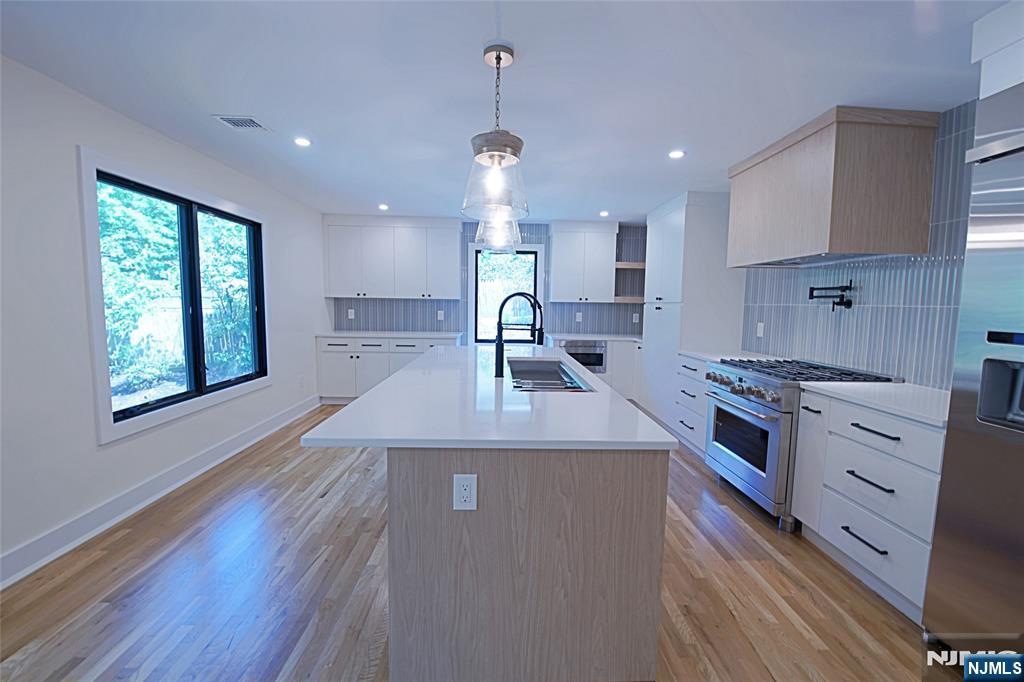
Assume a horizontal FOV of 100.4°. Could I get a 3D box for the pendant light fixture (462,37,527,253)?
[{"bbox_3d":[-0.065,-0.914,1.897,0.308,0.696,0.308,1,5,-2],"label":"pendant light fixture"}]

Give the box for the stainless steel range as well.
[{"bbox_3d":[1.938,0.660,3.053,0.705,0.935,0.920,1,5,-2],"label":"stainless steel range"}]

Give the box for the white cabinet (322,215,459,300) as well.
[{"bbox_3d":[-1.566,-1.091,5.760,1.785,1.052,0.385,1,5,-2],"label":"white cabinet"}]

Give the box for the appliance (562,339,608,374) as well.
[{"bbox_3d":[0.921,0.194,5.784,0.607,0.417,0.500,1,5,-2],"label":"appliance"}]

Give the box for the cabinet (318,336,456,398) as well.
[{"bbox_3d":[-1.607,0.378,5.775,1.755,0.914,0.605,1,5,-2],"label":"cabinet"}]

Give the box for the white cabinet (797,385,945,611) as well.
[{"bbox_3d":[2.016,0.754,2.151,0.617,0.903,0.842,1,5,-2],"label":"white cabinet"}]

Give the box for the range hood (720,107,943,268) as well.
[{"bbox_3d":[2.035,-0.924,2.880,0.584,0.774,1.070,1,5,-2],"label":"range hood"}]

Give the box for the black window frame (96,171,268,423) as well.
[{"bbox_3d":[-2.443,-0.316,3.341,0.090,1.481,1.703,1,5,-2],"label":"black window frame"}]

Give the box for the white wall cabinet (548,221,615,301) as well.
[{"bbox_3d":[0.943,-1.056,5.840,0.874,1.052,0.385,1,5,-2],"label":"white wall cabinet"}]

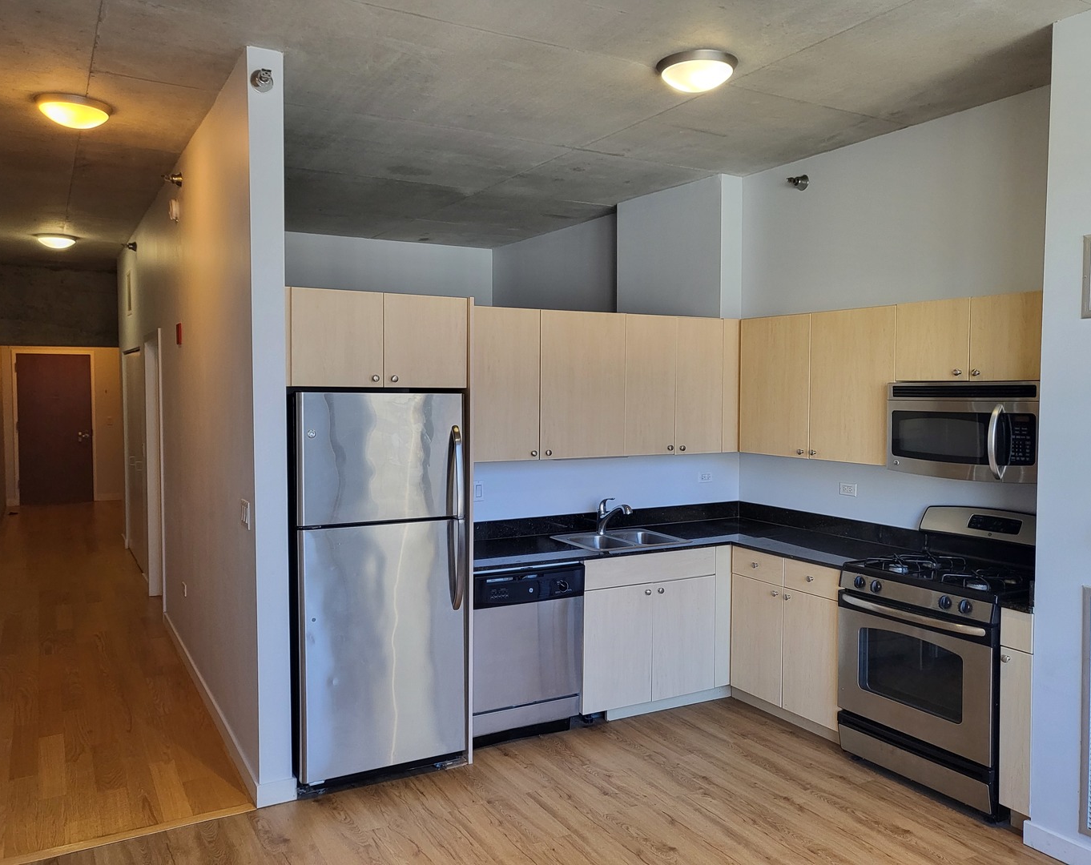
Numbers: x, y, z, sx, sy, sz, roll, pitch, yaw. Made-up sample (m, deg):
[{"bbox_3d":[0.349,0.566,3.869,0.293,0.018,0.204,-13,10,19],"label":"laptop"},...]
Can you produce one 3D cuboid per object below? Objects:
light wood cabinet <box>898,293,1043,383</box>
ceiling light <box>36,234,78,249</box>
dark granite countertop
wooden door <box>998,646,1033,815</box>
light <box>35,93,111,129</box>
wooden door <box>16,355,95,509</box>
[{"bbox_3d":[1.987,-0.410,3.860,0.315,0.362,0.761,-1,3,-29],"label":"light wood cabinet"},{"bbox_3d":[-4.366,-1.693,7.735,0.340,0.100,0.340,-1,3,-30],"label":"ceiling light"},{"bbox_3d":[0.848,0.580,4.024,2.190,0.135,2.325,-1,3,-29],"label":"dark granite countertop"},{"bbox_3d":[1.812,1.145,3.330,0.020,0.625,0.129,-1,3,-29],"label":"wooden door"},{"bbox_3d":[-2.232,-1.503,4.107,0.326,0.098,0.326,-1,3,-30],"label":"light"},{"bbox_3d":[-6.936,-0.055,12.270,0.915,2.130,0.050,-1,3,-30],"label":"wooden door"}]

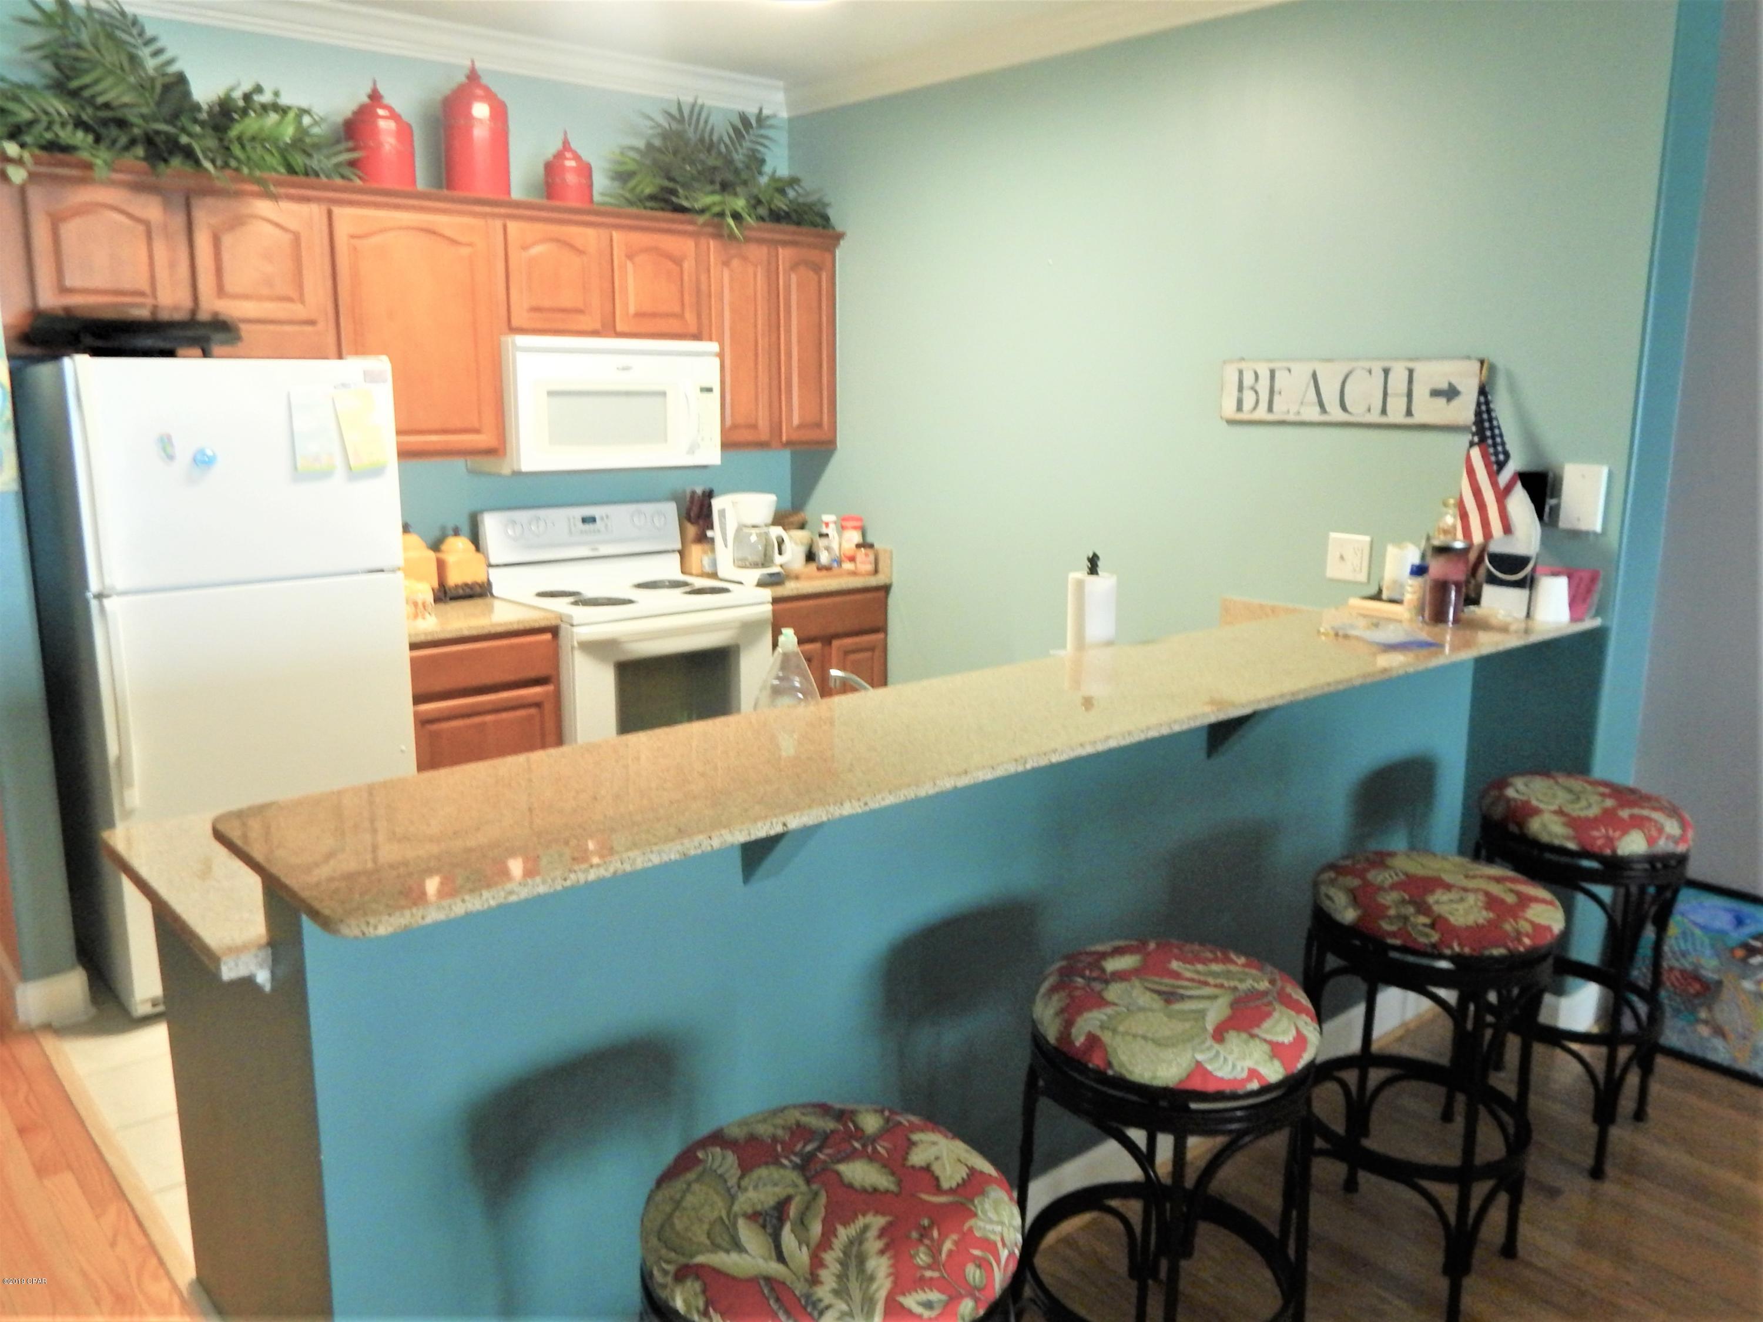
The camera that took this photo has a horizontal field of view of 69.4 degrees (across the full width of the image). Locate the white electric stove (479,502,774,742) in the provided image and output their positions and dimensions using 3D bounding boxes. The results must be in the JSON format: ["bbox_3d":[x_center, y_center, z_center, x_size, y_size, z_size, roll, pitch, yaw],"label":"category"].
[{"bbox_3d":[-0.879,0.075,4.469,0.760,1.190,0.685,-10,15,-41],"label":"white electric stove"}]

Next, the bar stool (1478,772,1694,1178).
[{"bbox_3d":[1.482,0.654,2.767,0.410,0.750,0.410,-9,15,-41],"label":"bar stool"}]

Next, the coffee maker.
[{"bbox_3d":[-0.472,-0.460,4.674,0.180,0.332,0.275,-9,15,-41],"label":"coffee maker"}]

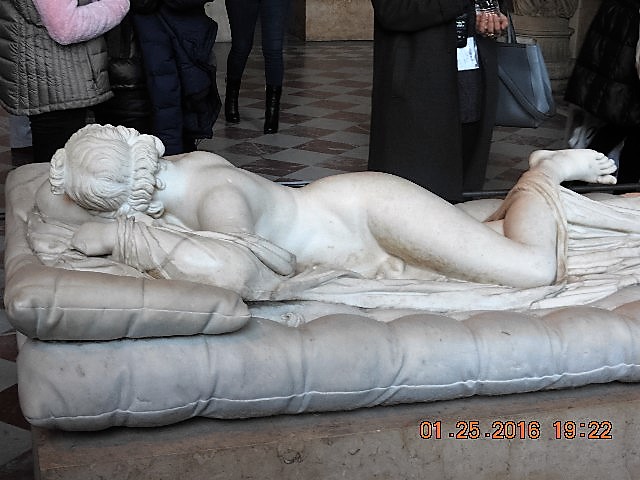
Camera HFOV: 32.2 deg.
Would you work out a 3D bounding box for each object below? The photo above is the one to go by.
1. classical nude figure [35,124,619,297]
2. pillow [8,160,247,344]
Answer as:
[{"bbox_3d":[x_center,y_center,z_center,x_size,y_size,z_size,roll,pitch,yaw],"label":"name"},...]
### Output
[{"bbox_3d":[0.092,-0.109,2.594,1.500,0.305,0.640,-3,18,-16],"label":"classical nude figure"},{"bbox_3d":[-0.461,-0.003,2.470,0.450,0.137,0.875,-3,18,-16],"label":"pillow"}]

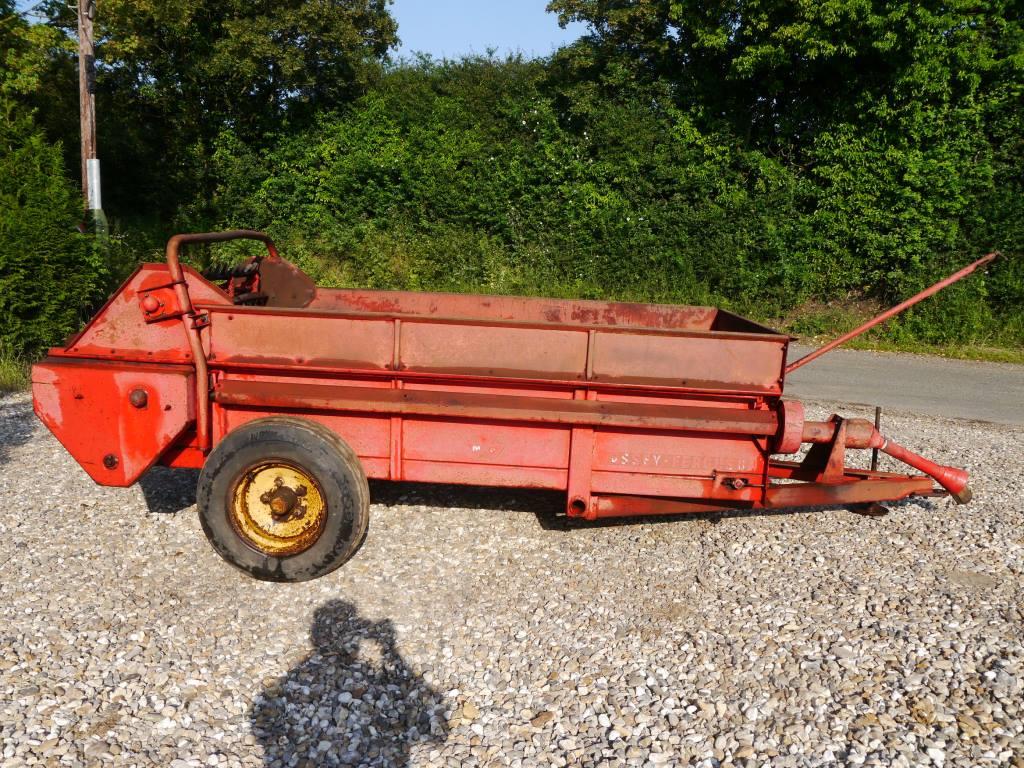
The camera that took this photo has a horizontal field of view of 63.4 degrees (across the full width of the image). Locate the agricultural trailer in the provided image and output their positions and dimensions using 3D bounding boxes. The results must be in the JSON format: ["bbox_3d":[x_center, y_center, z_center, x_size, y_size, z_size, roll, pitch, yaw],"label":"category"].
[{"bbox_3d":[0.185,0.012,4.339,4.620,1.520,1.470,2,11,0],"label":"agricultural trailer"}]

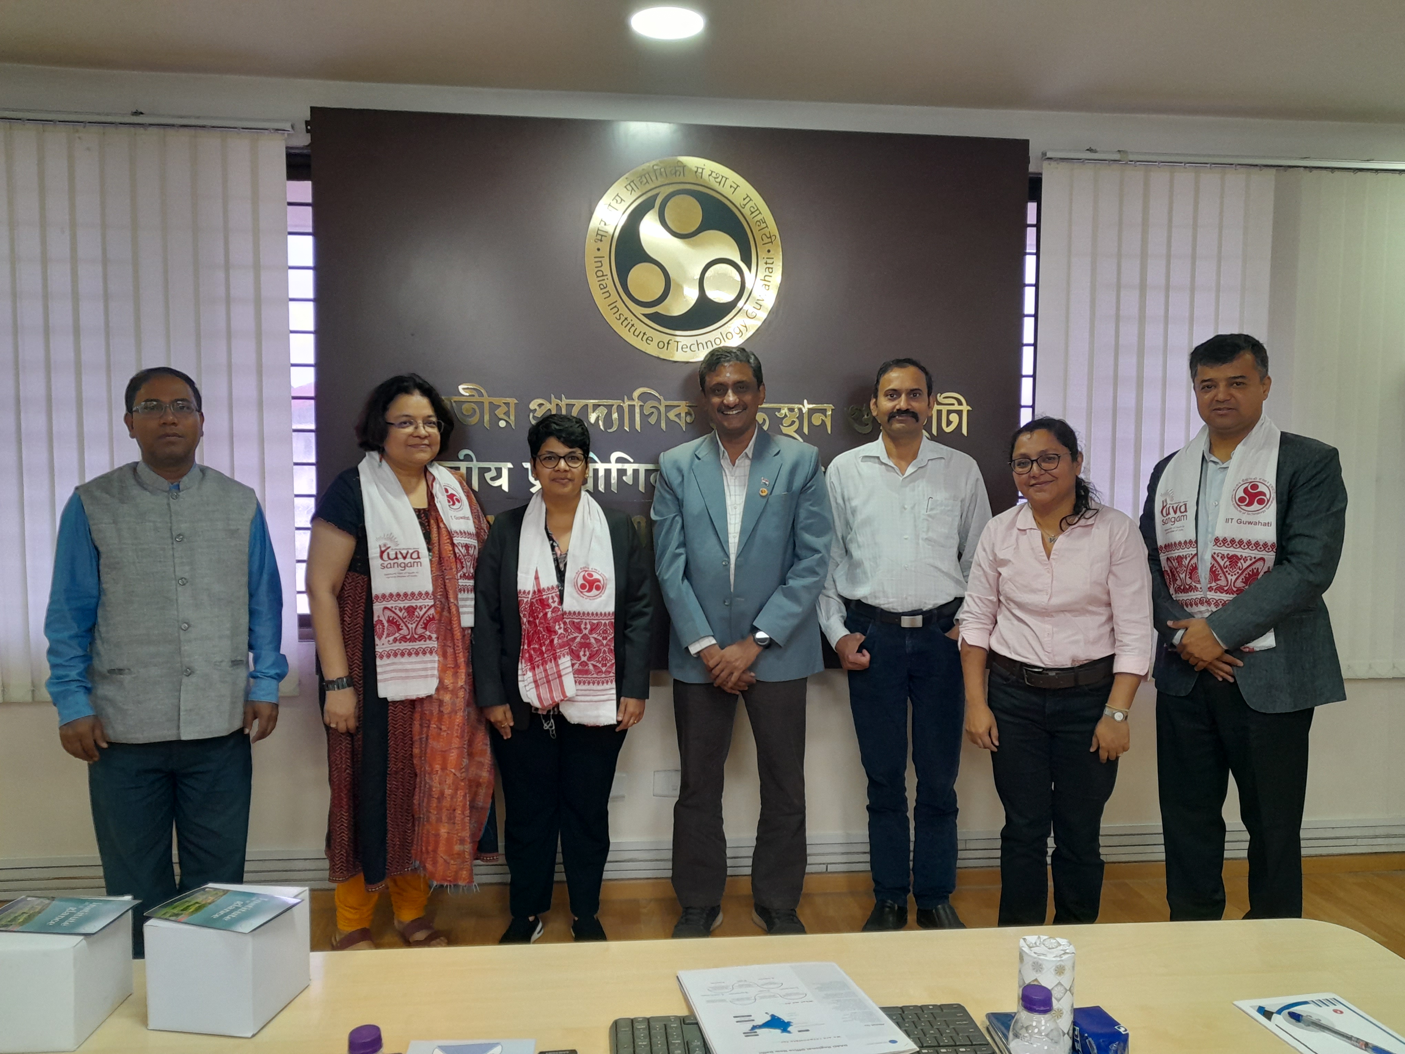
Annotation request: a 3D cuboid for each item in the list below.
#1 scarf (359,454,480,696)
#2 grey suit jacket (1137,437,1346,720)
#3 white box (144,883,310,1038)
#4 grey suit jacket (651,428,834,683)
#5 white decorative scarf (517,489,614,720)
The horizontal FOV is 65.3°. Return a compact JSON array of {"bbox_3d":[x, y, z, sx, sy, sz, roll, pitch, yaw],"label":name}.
[{"bbox_3d":[-0.796,0.132,3.080,0.310,0.678,0.270,-2,5,-26],"label":"scarf"},{"bbox_3d":[1.575,0.123,3.218,0.550,0.790,0.360,4,6,43],"label":"grey suit jacket"},{"bbox_3d":[-0.594,0.541,1.381,0.138,0.131,0.136,1,4,9],"label":"white box"},{"bbox_3d":[0.115,0.074,3.203,0.540,0.721,0.320,1,4,4],"label":"grey suit jacket"},{"bbox_3d":[-0.390,0.224,3.132,0.280,0.651,0.250,0,4,-7],"label":"white decorative scarf"}]

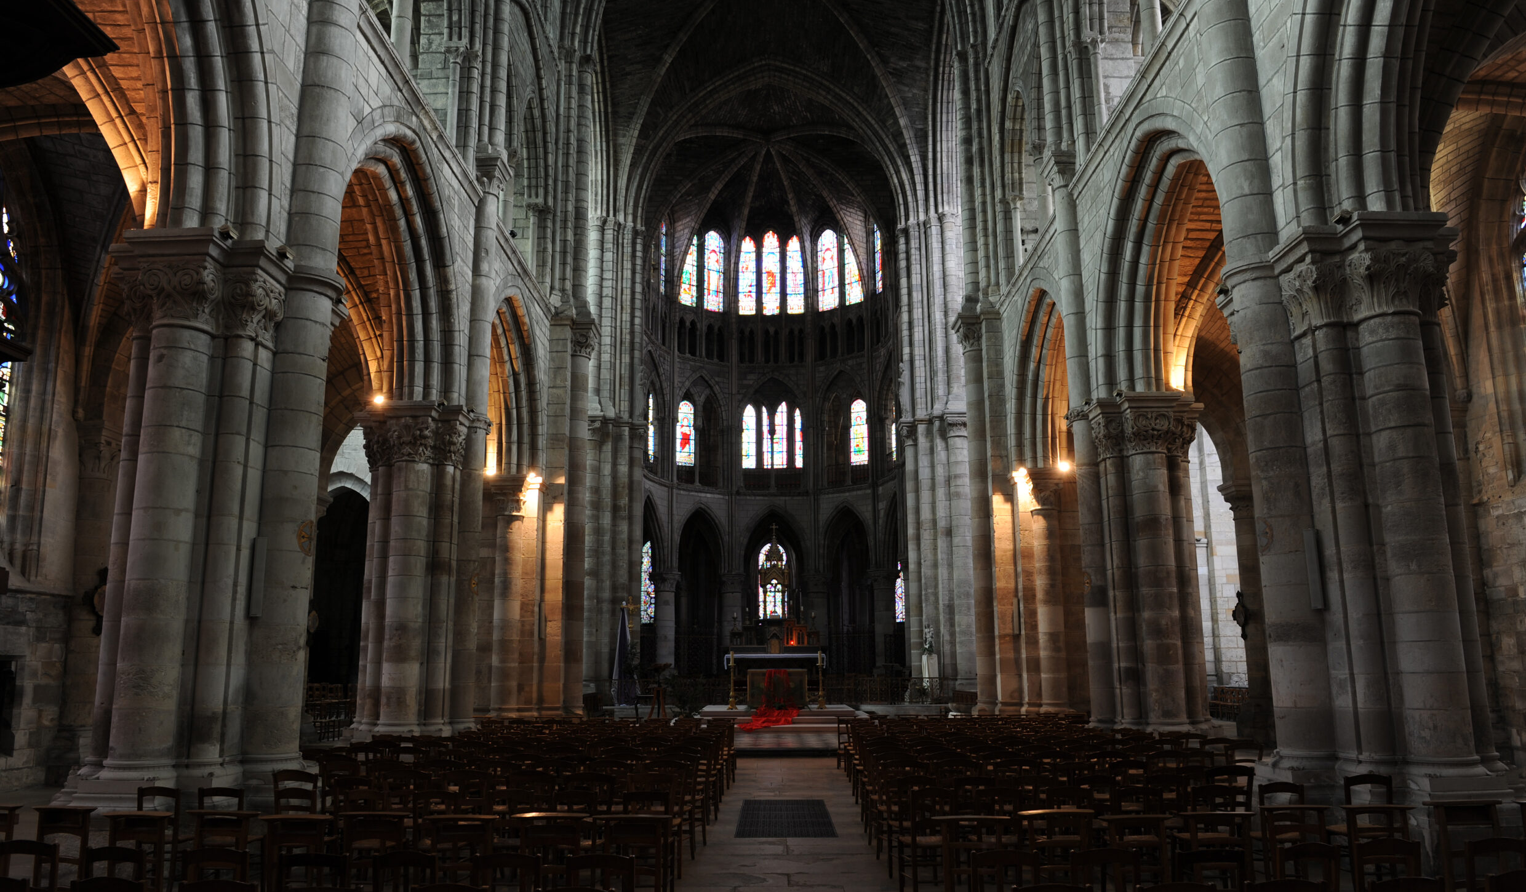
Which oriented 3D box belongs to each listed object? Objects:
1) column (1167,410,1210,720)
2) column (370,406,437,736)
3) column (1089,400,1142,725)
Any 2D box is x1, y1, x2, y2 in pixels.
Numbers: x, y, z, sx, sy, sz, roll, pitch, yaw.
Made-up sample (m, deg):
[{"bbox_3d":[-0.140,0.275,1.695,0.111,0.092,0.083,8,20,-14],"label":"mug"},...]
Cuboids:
[{"bbox_3d":[6.540,1.736,15.796,0.380,5.050,0.380,-1,-12,1],"label":"column"},{"bbox_3d":[-5.774,1.898,16.313,0.900,5.318,0.900,0,-11,0],"label":"column"},{"bbox_3d":[5.805,1.811,16.431,0.600,5.227,0.600,0,-11,0],"label":"column"}]

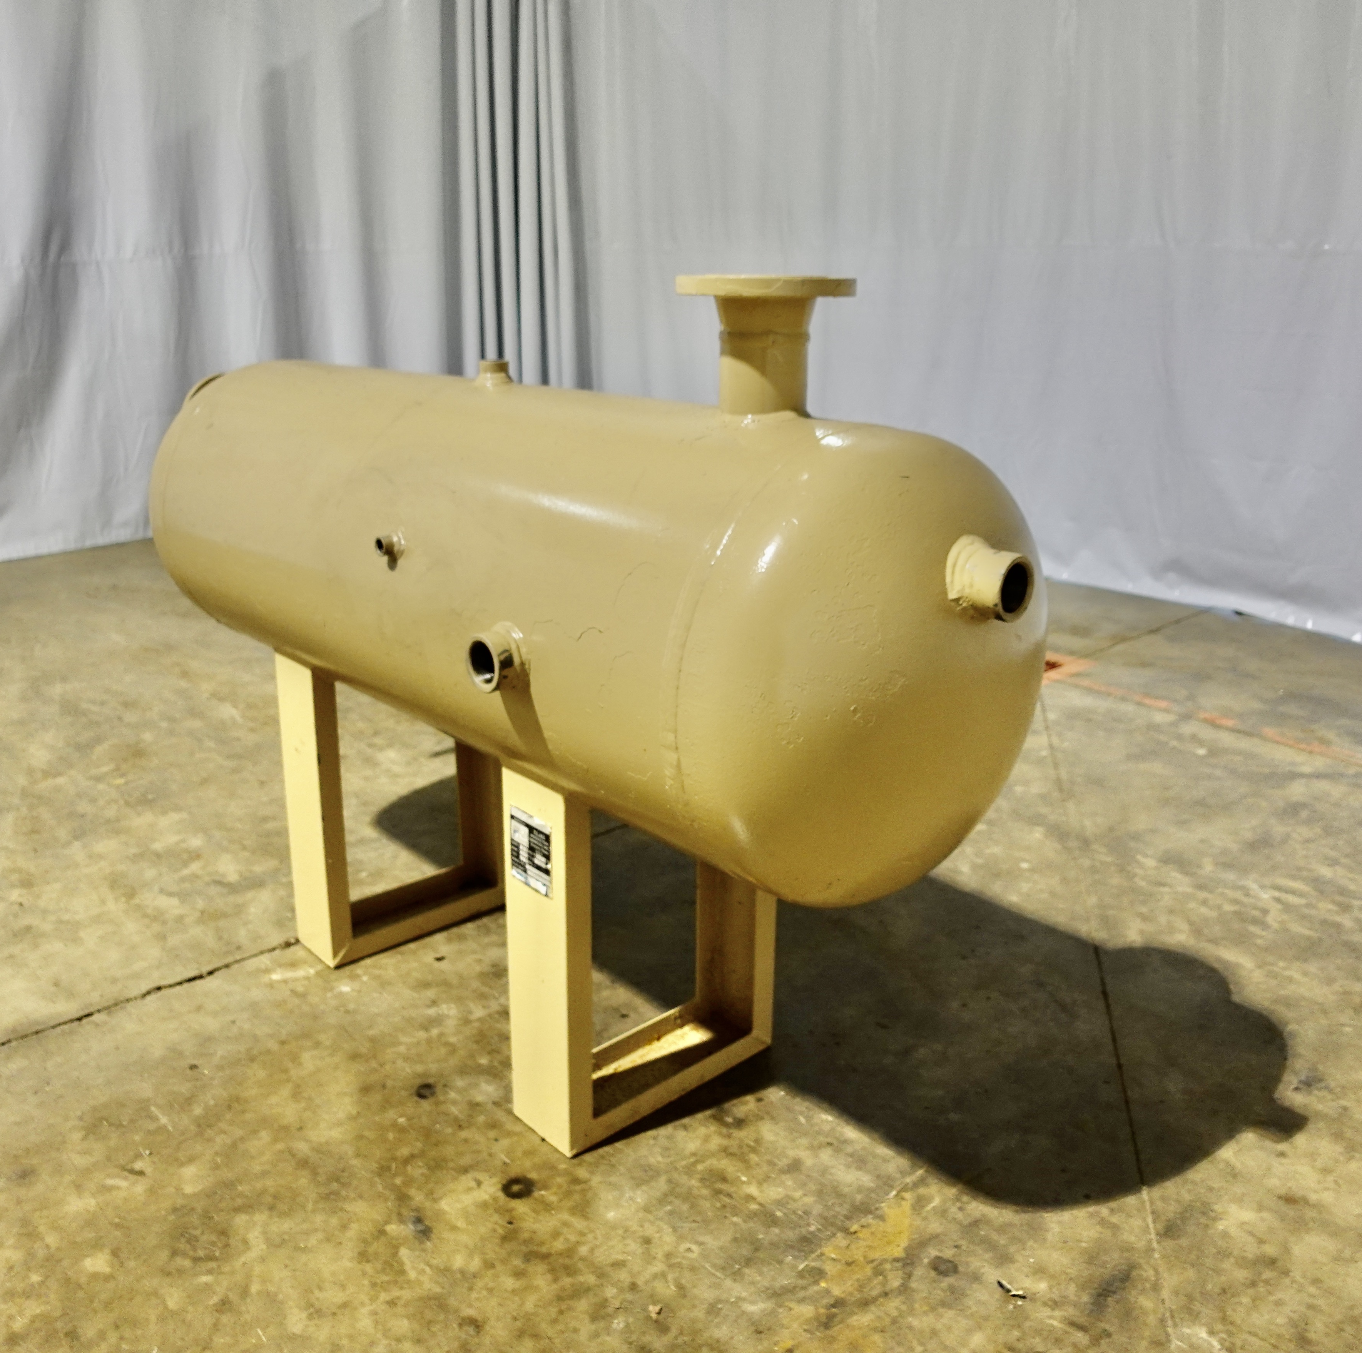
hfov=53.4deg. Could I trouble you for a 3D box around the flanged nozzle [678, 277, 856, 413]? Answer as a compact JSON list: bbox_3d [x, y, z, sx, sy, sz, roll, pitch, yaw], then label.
[{"bbox_3d":[0.108,-0.426,1.757,0.229,0.176,0.229,0,17,0],"label":"flanged nozzle"}]

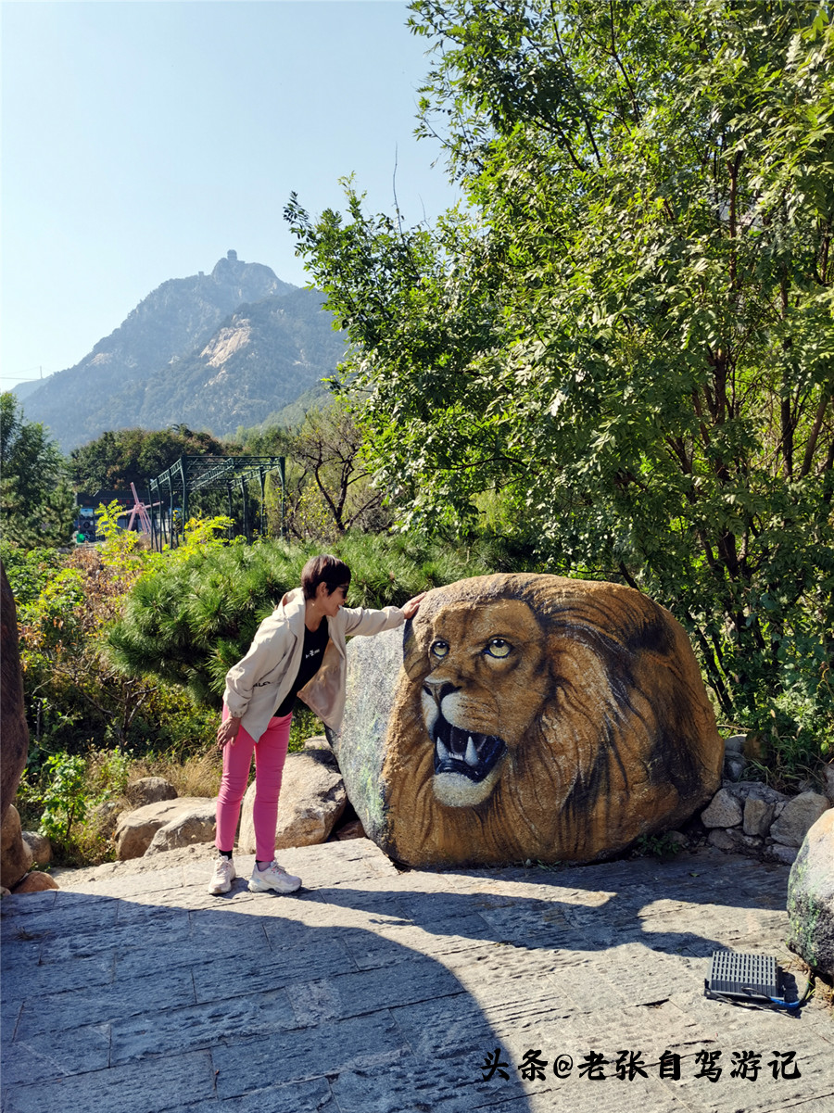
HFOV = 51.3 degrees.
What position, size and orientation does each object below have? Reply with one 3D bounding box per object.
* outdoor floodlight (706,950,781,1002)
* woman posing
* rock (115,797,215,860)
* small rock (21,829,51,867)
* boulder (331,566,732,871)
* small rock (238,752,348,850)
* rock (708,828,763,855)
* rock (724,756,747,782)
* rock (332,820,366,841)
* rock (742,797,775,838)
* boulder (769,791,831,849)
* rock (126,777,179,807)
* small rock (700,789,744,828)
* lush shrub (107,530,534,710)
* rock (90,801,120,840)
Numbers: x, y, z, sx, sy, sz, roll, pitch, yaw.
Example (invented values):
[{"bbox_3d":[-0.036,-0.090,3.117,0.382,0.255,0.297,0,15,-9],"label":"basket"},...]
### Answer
[{"bbox_3d":[1.093,1.411,2.911,0.230,0.100,0.220,-1,1,11],"label":"outdoor floodlight"},{"bbox_3d":[-0.447,0.746,3.820,0.800,1.460,0.550,-2,3,-40],"label":"woman posing"},{"bbox_3d":[-1.272,1.372,4.370,0.490,0.270,0.420,-1,3,-20],"label":"rock"},{"bbox_3d":[-1.894,1.442,4.300,0.190,0.190,0.190,-1,3,-20],"label":"small rock"},{"bbox_3d":[0.594,0.802,4.694,1.900,1.360,1.250,-1,1,7],"label":"boulder"},{"bbox_3d":[-0.642,1.260,4.470,0.570,0.480,0.500,-1,3,-20],"label":"small rock"},{"bbox_3d":[1.594,1.425,4.346,0.250,0.130,0.200,-1,1,11],"label":"rock"},{"bbox_3d":[1.732,1.167,4.750,0.140,0.140,0.140,1,3,20],"label":"rock"},{"bbox_3d":[-0.365,1.485,4.715,0.190,0.110,0.160,-1,1,-6],"label":"rock"},{"bbox_3d":[1.726,1.321,4.387,0.170,0.200,0.180,-1,1,11],"label":"rock"},{"bbox_3d":[1.899,1.304,4.300,0.310,0.260,0.260,1,3,20],"label":"boulder"},{"bbox_3d":[-1.662,1.485,5.432,0.340,0.200,0.280,-1,1,-11],"label":"rock"},{"bbox_3d":[1.548,1.278,4.400,0.220,0.200,0.200,1,3,20],"label":"small rock"},{"bbox_3d":[-0.671,0.467,6.252,2.800,1.280,1.900,-1,1,-6],"label":"lush shrub"},{"bbox_3d":[-1.786,1.513,4.971,0.190,0.210,0.180,-1,1,-11],"label":"rock"}]

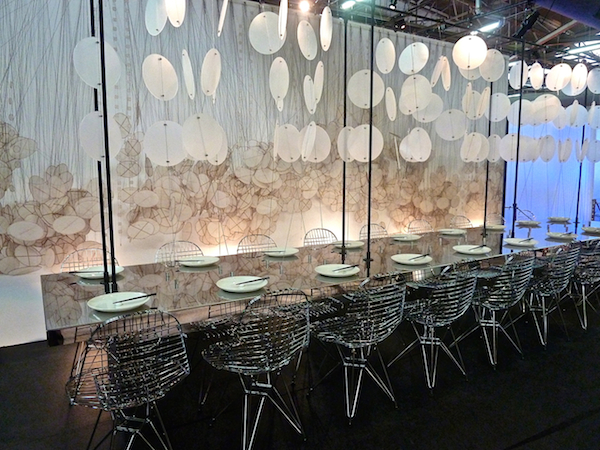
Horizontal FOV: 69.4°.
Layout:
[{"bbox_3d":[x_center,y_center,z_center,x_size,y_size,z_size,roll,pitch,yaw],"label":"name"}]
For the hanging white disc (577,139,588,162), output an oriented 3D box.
[{"bbox_3d":[2.962,-0.779,4.530,0.012,0.250,0.250,16,16,41],"label":"hanging white disc"}]

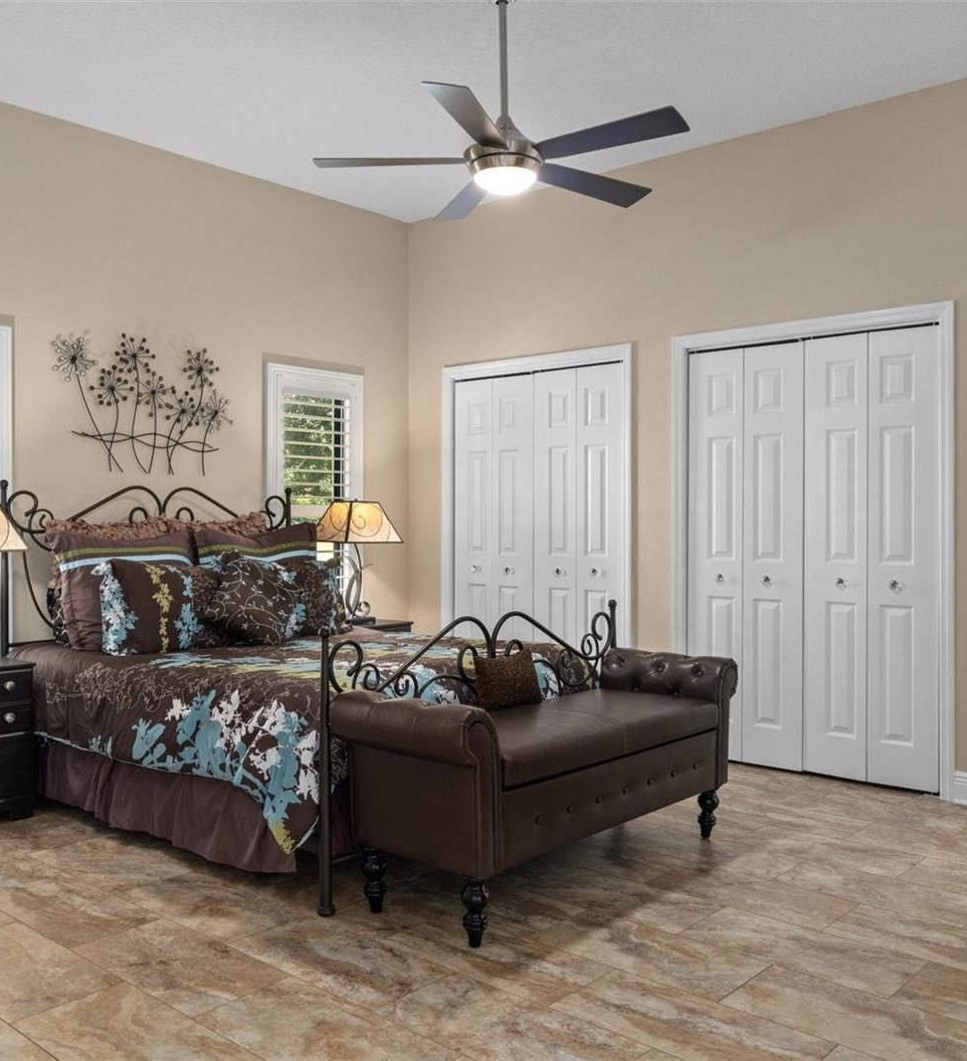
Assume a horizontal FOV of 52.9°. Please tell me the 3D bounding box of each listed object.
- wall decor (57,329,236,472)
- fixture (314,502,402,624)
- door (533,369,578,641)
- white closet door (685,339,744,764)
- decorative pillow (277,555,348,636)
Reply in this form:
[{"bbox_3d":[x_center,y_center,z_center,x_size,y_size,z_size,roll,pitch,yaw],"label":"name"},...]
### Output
[{"bbox_3d":[-1.642,-0.617,4.780,0.050,0.668,0.941,0,0,43],"label":"wall decor"},{"bbox_3d":[-0.700,0.155,5.480,0.320,0.690,0.460,0,1,40],"label":"fixture"},{"bbox_3d":[0.410,0.118,5.425,0.292,2.007,0.036,0,0,39],"label":"door"},{"bbox_3d":[1.158,0.121,4.829,0.295,2.007,0.036,0,0,39],"label":"white closet door"},{"bbox_3d":[-0.880,0.330,4.900,0.430,0.400,0.170,0,-19,-45],"label":"decorative pillow"}]

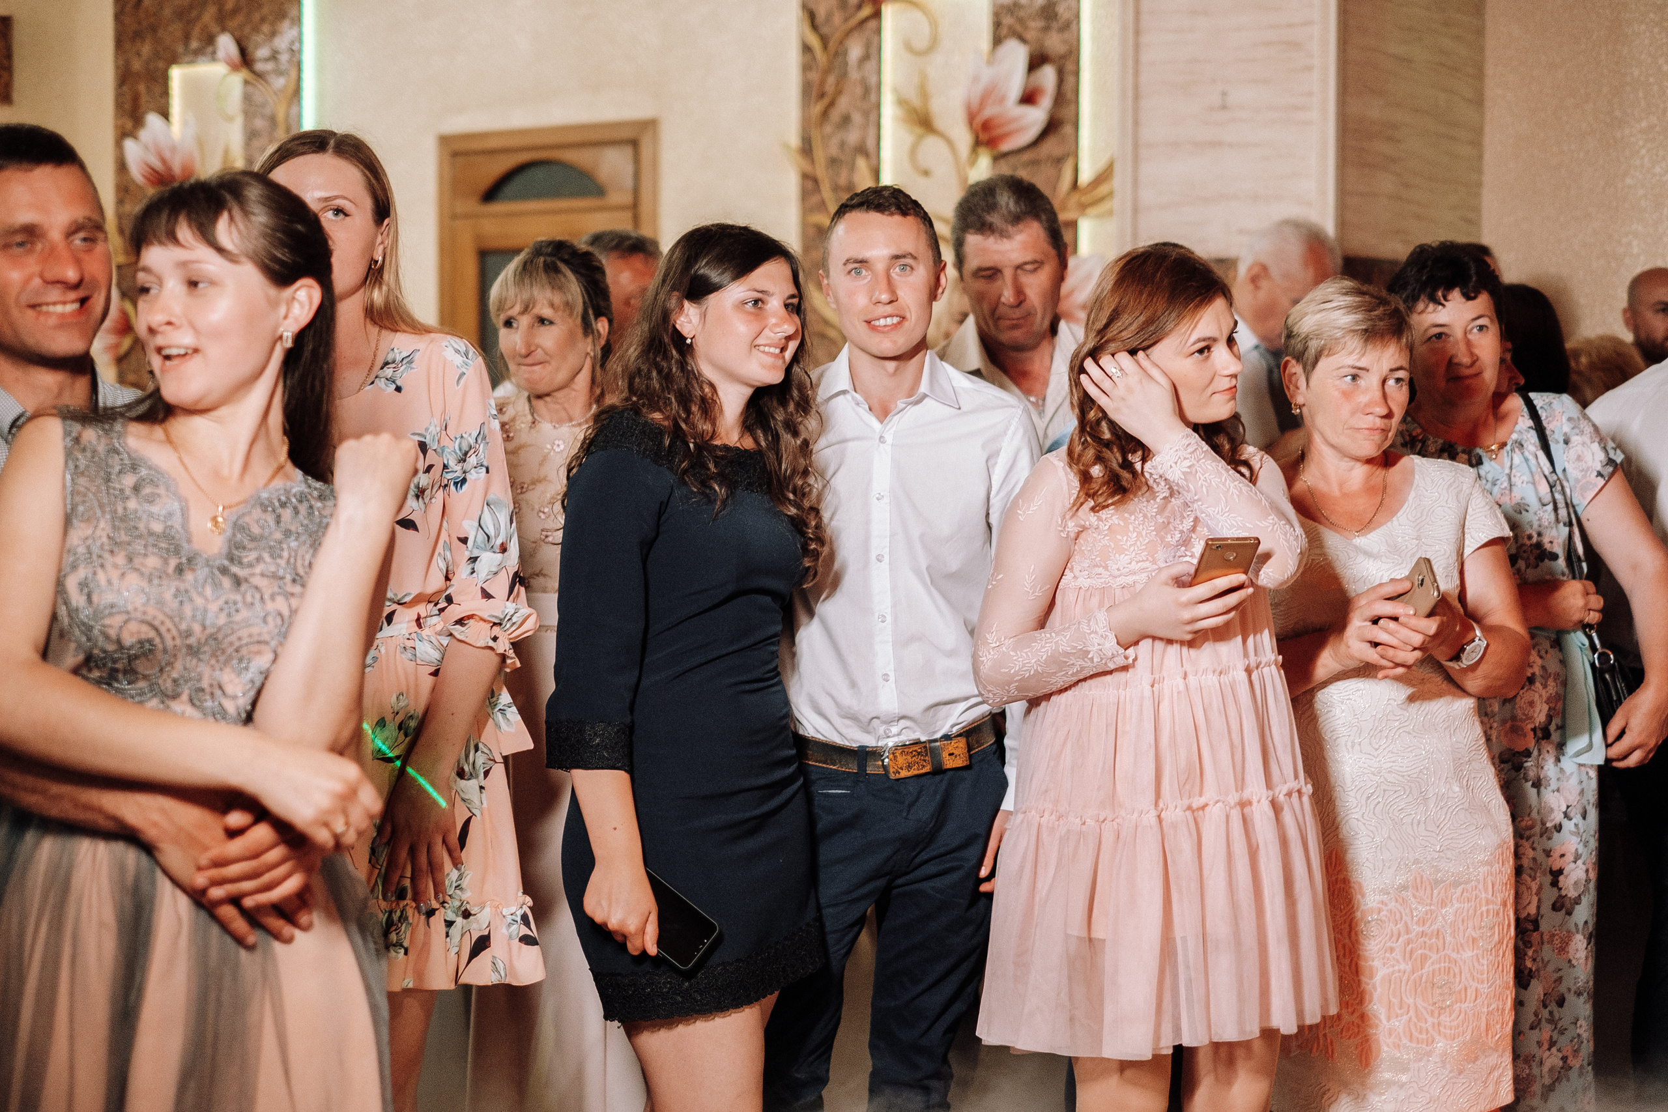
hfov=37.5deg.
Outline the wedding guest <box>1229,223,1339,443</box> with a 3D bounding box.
[{"bbox_3d":[0.814,0.268,4.584,0.500,1.790,0.340,-1,2,-27],"label":"wedding guest"}]

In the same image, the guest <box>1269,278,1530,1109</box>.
[{"bbox_3d":[0.711,0.440,3.281,0.440,1.610,0.360,1,2,7],"label":"guest"}]

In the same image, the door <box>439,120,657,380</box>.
[{"bbox_3d":[-0.844,-0.108,7.380,0.780,2.340,0.120,2,2,28],"label":"door"}]

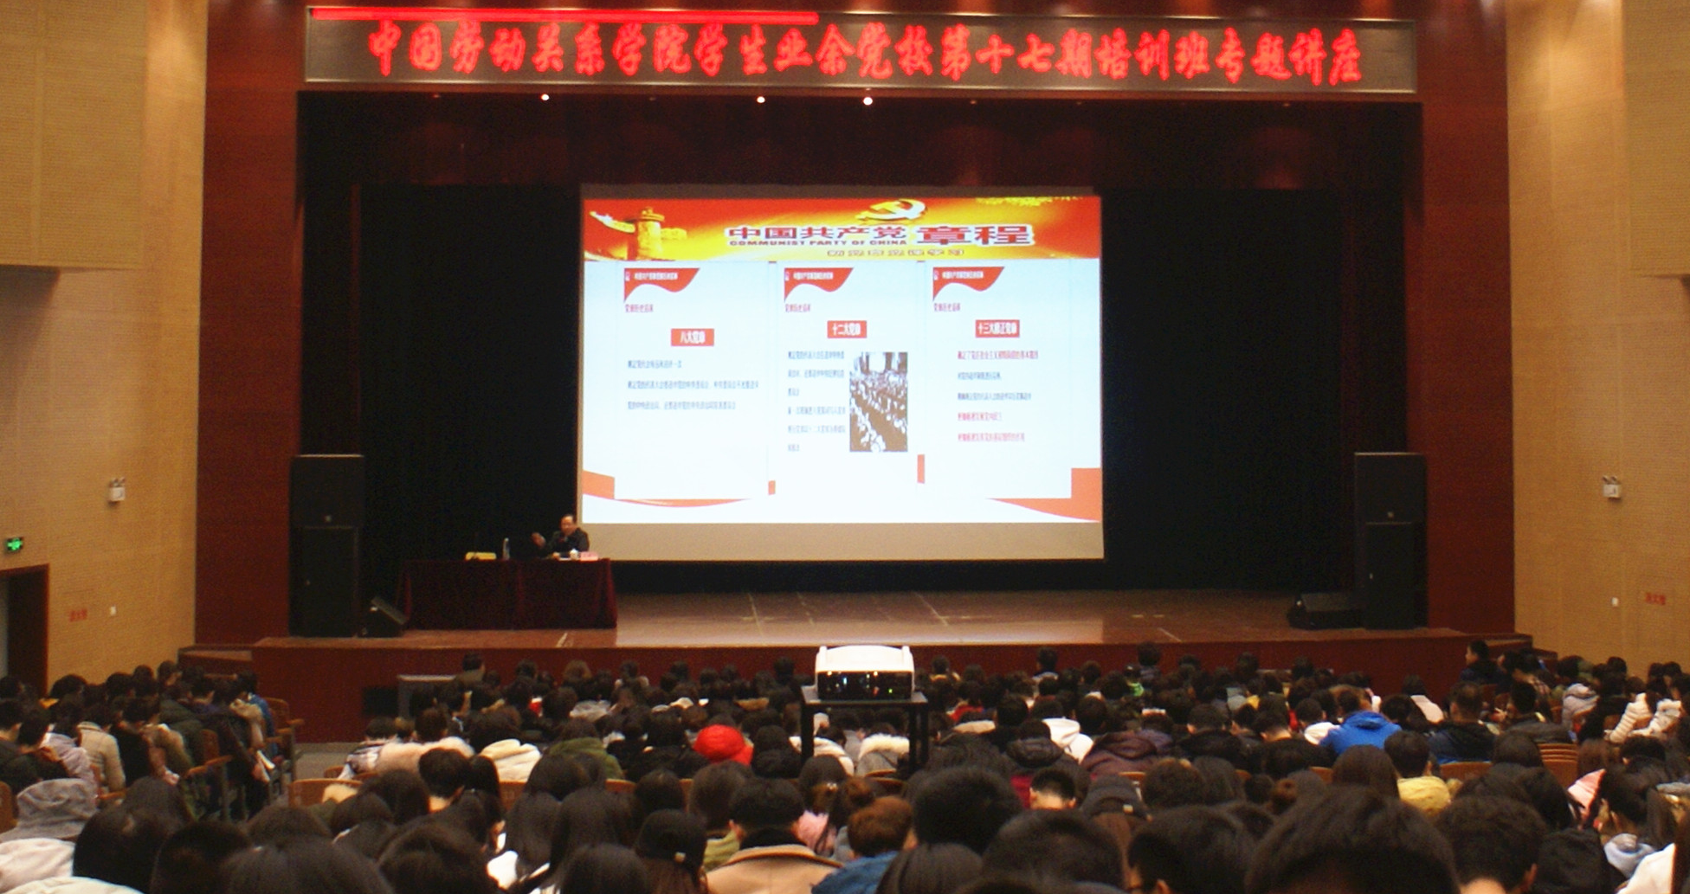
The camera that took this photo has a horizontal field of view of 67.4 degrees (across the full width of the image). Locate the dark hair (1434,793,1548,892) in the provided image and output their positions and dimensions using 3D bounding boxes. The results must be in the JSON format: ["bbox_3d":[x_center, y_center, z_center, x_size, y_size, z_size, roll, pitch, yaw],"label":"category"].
[{"bbox_3d":[1.071,0.659,2.100,0.190,0.175,0.210,0,-2,-7],"label":"dark hair"}]

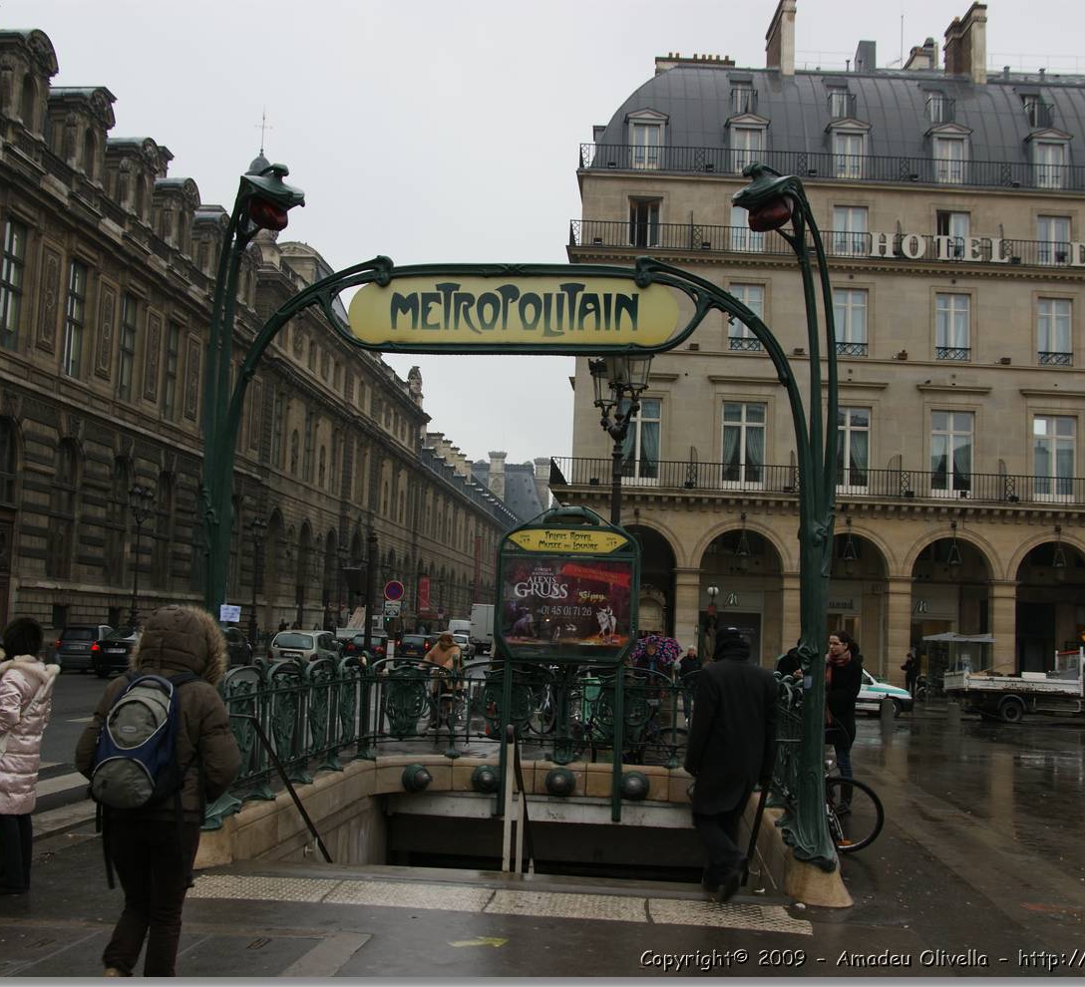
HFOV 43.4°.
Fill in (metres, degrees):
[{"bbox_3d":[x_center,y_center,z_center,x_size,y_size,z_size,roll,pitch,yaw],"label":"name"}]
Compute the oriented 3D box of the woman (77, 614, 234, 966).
[{"bbox_3d":[-1.675,1.363,6.043,0.650,1.730,0.560,2,-6,6],"label":"woman"}]

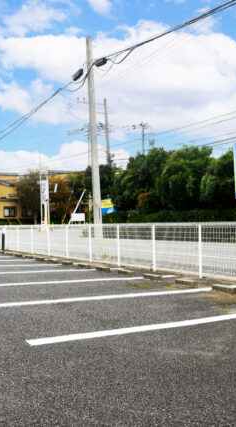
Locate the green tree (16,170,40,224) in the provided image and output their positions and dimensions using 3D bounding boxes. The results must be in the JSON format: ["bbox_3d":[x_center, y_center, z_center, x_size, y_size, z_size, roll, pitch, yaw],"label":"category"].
[{"bbox_3d":[-12.473,-1.630,74.078,3.500,8.670,3.500,-1,-1,0],"label":"green tree"}]

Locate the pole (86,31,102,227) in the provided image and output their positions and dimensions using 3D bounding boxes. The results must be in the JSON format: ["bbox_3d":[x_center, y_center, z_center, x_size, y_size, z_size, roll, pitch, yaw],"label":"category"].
[{"bbox_3d":[-0.765,-2.374,18.872,0.280,7.880,0.280,-4,-1,0],"label":"pole"}]

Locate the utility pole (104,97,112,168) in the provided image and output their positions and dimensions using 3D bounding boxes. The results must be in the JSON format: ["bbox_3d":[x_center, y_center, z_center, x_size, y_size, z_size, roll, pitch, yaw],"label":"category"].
[{"bbox_3d":[-0.790,-4.446,51.072,0.320,13.180,0.320,-3,-1,0],"label":"utility pole"}]

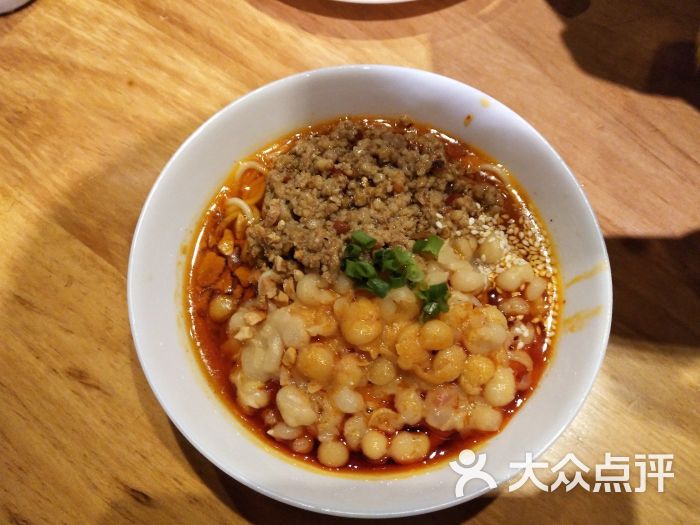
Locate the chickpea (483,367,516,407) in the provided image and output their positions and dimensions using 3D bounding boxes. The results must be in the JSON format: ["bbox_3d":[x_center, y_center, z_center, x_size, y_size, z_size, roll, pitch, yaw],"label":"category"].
[{"bbox_3d":[0.058,0.048,0.205,0.012,0.012,0.015,0,69,2],"label":"chickpea"}]

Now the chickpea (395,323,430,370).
[{"bbox_3d":[0.025,0.033,0.209,0.014,0.013,0.019,0,69,2],"label":"chickpea"}]

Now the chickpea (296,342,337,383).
[{"bbox_3d":[-0.014,0.042,0.218,0.016,0.014,0.016,0,68,-1],"label":"chickpea"}]

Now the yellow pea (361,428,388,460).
[{"bbox_3d":[0.009,0.070,0.202,0.010,0.010,0.012,0,69,2],"label":"yellow pea"}]

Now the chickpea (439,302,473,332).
[{"bbox_3d":[0.045,0.024,0.227,0.016,0.012,0.015,0,68,-1],"label":"chickpea"}]

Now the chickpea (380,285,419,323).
[{"bbox_3d":[0.022,0.018,0.227,0.016,0.014,0.016,0,68,-1],"label":"chickpea"}]

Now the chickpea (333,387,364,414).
[{"bbox_3d":[0.000,0.057,0.218,0.012,0.011,0.012,0,68,-1],"label":"chickpea"}]

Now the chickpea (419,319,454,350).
[{"bbox_3d":[0.034,0.028,0.208,0.014,0.013,0.013,0,69,2],"label":"chickpea"}]

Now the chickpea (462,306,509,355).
[{"bbox_3d":[0.058,0.029,0.226,0.019,0.015,0.020,0,68,-1],"label":"chickpea"}]

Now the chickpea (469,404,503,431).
[{"bbox_3d":[0.053,0.060,0.204,0.013,0.010,0.011,0,69,2],"label":"chickpea"}]

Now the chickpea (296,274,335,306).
[{"bbox_3d":[-0.014,0.012,0.219,0.016,0.012,0.013,0,69,2],"label":"chickpea"}]

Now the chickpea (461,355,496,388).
[{"bbox_3d":[0.054,0.046,0.220,0.015,0.012,0.015,0,68,-1],"label":"chickpea"}]

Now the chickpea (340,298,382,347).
[{"bbox_3d":[0.005,0.025,0.223,0.017,0.015,0.019,0,68,-1],"label":"chickpea"}]

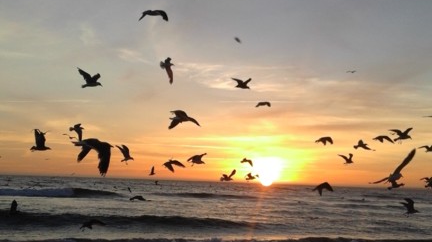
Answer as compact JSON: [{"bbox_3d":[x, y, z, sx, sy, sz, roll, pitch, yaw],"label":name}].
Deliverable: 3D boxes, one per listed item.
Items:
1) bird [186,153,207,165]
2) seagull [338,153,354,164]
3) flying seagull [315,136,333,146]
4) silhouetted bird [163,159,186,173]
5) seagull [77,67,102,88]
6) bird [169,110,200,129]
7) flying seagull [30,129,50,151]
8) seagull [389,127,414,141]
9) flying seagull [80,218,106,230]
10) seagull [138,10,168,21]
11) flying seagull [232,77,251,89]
[{"bbox_3d":[-0.583,1.152,18.000,0.460,0.370,0.950,0,-6,18],"label":"bird"},{"bbox_3d":[5.109,1.477,23.500,0.440,0.380,0.850,0,-6,12],"label":"seagull"},{"bbox_3d":[4.110,0.746,23.000,0.460,0.340,0.850,1,-6,10],"label":"flying seagull"},{"bbox_3d":[-1.104,1.210,16.000,0.850,0.330,0.460,-2,-7,36],"label":"silhouetted bird"},{"bbox_3d":[-2.685,-0.926,12.800,0.460,0.420,0.850,0,-6,18],"label":"seagull"},{"bbox_3d":[-0.576,-0.027,11.000,0.470,0.350,0.850,7,-8,-41],"label":"bird"},{"bbox_3d":[-3.792,0.432,13.000,0.460,0.460,0.620,2,-6,0],"label":"flying seagull"},{"bbox_3d":[4.109,0.301,13.400,0.470,0.310,0.950,3,-6,-11],"label":"seagull"},{"bbox_3d":[-2.912,2.436,14.300,0.950,0.260,0.460,-3,-7,39],"label":"flying seagull"},{"bbox_3d":[-2.026,-3.420,19.500,0.980,0.360,0.450,5,-7,-28],"label":"seagull"},{"bbox_3d":[0.699,-1.028,16.500,0.460,0.300,0.880,5,-7,-29],"label":"flying seagull"}]

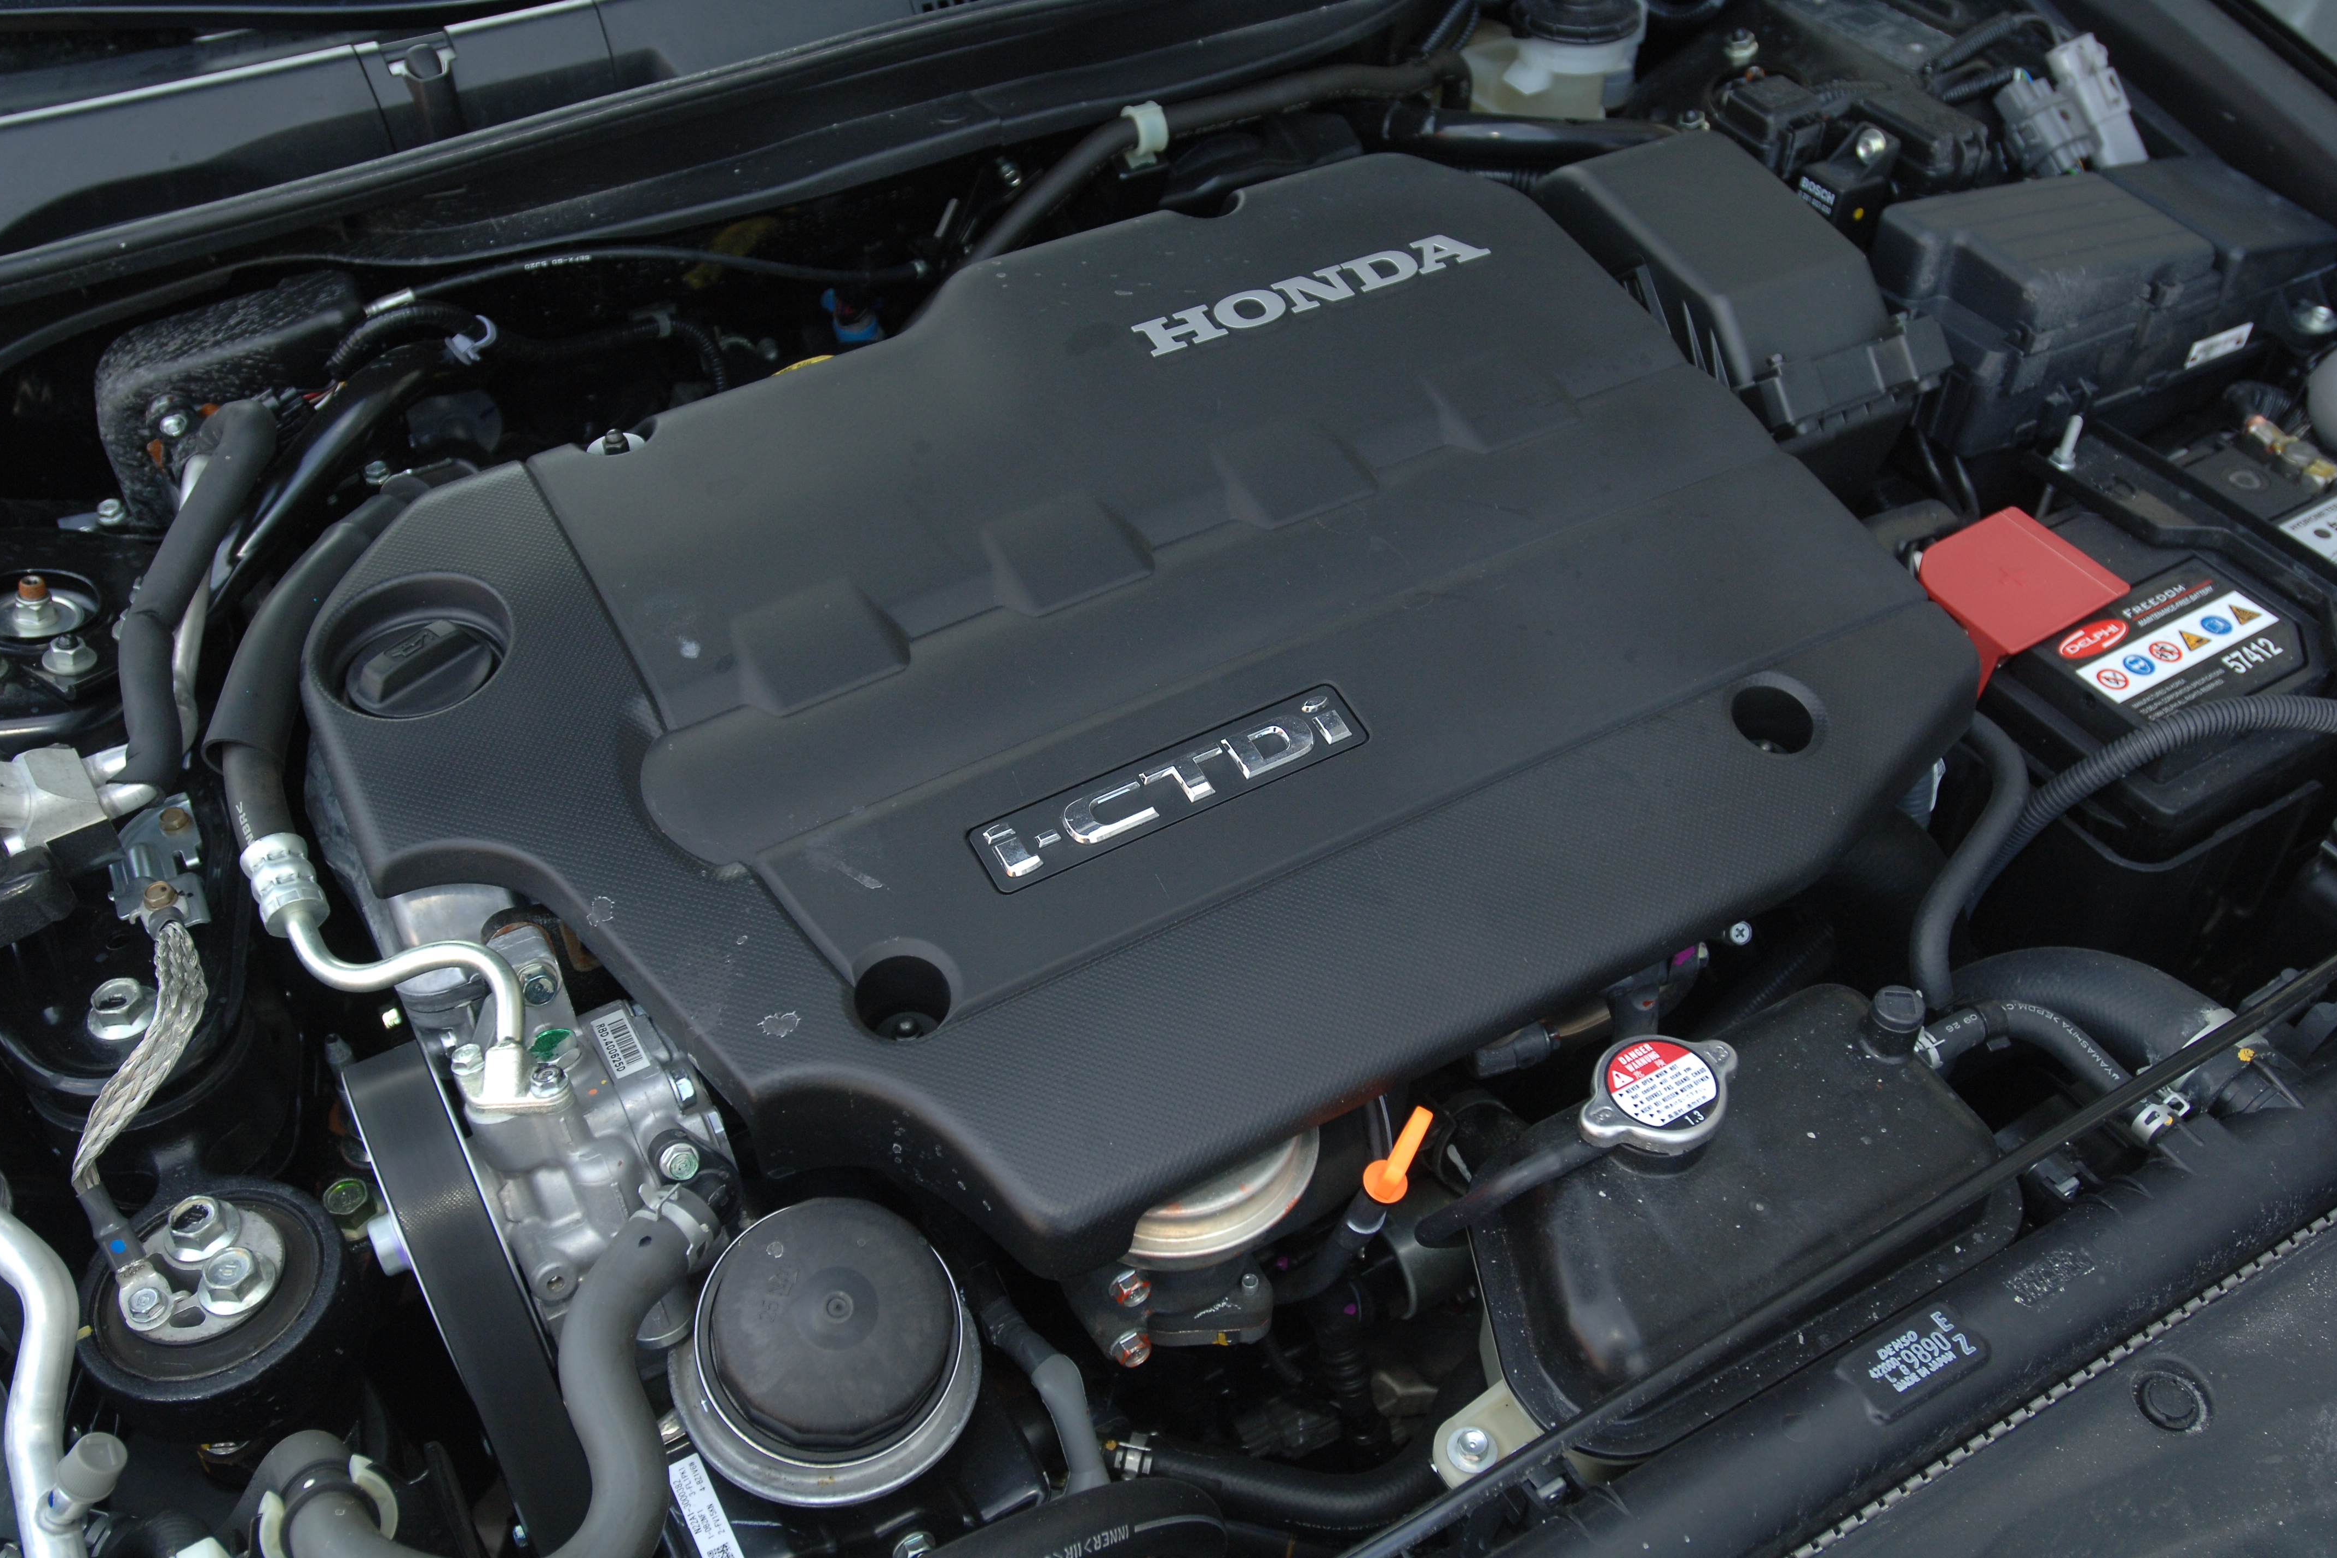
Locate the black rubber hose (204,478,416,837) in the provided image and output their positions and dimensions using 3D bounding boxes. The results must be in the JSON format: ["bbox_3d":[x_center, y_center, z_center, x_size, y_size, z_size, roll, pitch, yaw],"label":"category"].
[{"bbox_3d":[-0.398,-0.059,1.010,0.055,0.042,0.259,0,44,-2],"label":"black rubber hose"}]

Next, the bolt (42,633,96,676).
[{"bbox_3d":[-0.519,-0.059,1.014,0.024,0.015,0.024,-23,49,-23],"label":"bolt"}]

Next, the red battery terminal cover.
[{"bbox_3d":[0.415,-0.086,1.076,0.093,0.042,0.078,-23,49,-23],"label":"red battery terminal cover"}]

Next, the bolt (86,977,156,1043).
[{"bbox_3d":[-0.416,0.093,0.855,0.025,0.015,0.025,-23,48,-20],"label":"bolt"}]

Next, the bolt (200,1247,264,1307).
[{"bbox_3d":[-0.332,0.179,0.765,0.025,0.015,0.025,-23,48,-20],"label":"bolt"}]

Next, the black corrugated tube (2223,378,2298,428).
[{"bbox_3d":[0.514,-0.177,1.010,0.036,0.024,0.030,-23,48,-20],"label":"black corrugated tube"}]

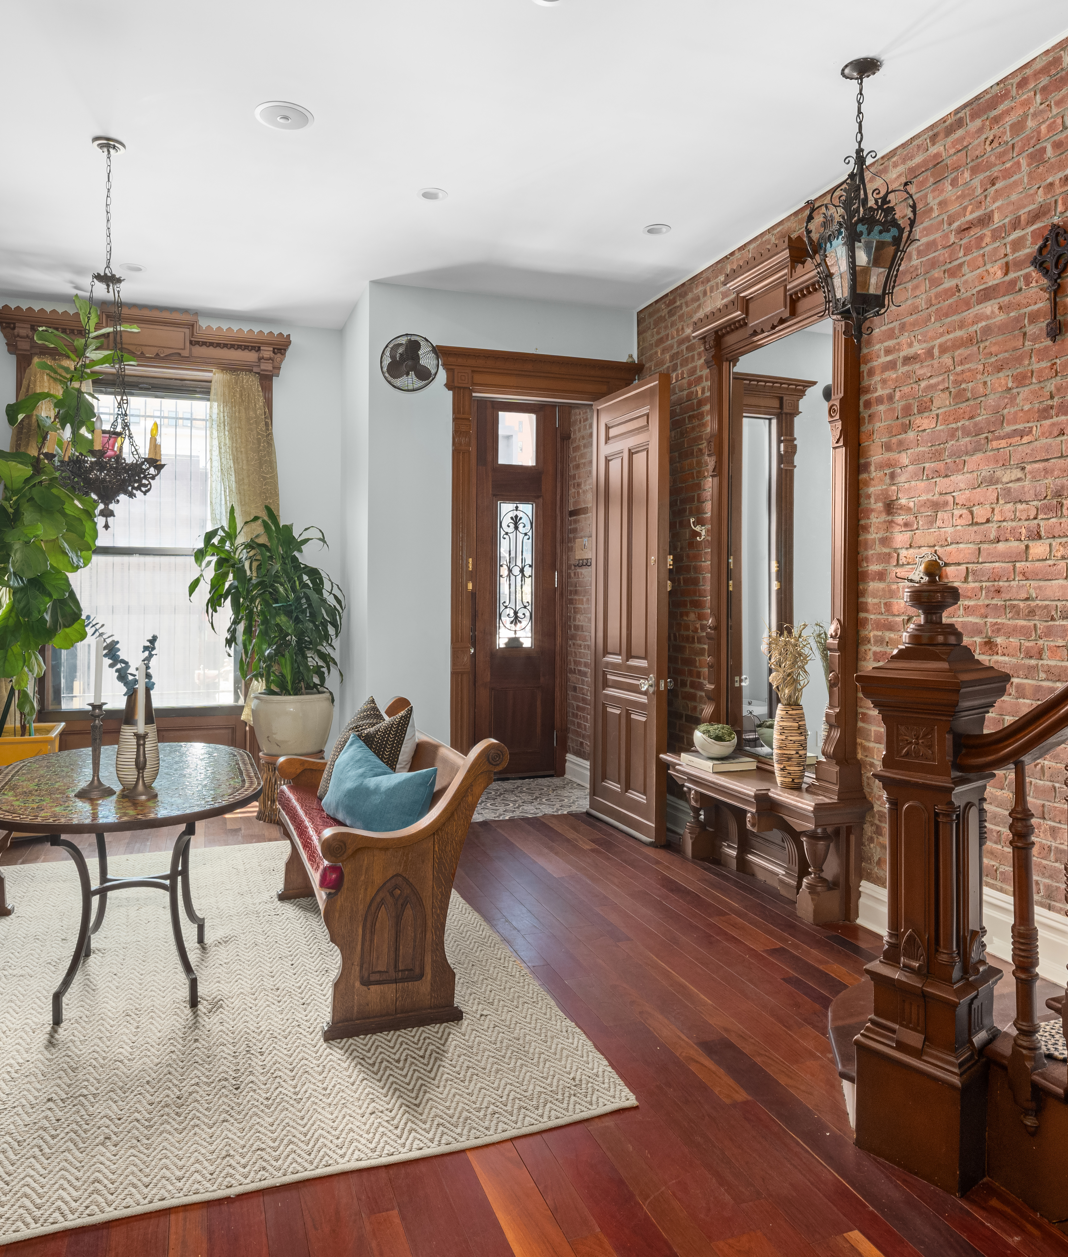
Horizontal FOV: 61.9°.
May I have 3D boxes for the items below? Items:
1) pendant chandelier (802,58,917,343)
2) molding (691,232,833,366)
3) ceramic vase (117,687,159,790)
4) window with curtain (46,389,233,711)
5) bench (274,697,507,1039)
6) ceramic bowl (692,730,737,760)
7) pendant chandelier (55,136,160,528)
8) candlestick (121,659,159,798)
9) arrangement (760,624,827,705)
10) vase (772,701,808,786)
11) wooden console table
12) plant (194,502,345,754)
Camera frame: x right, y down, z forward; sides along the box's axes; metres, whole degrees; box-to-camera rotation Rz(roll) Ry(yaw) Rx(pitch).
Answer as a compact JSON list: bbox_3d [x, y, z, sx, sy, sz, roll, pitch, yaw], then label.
[{"bbox_3d":[1.125,-1.477,3.076,0.300,0.980,0.300,0,2,-21],"label":"pendant chandelier"},{"bbox_3d":[1.156,-1.634,4.410,0.180,0.380,1.260,-1,2,-21],"label":"molding"},{"bbox_3d":[-1.400,0.390,3.156,0.157,0.342,0.157,-1,2,-21],"label":"ceramic vase"},{"bbox_3d":[-2.573,-0.522,5.857,1.155,2.125,0.160,0,2,-21],"label":"window with curtain"},{"bbox_3d":[-0.648,0.816,3.626,0.635,0.925,1.485,0,2,-21],"label":"bench"},{"bbox_3d":[0.967,0.611,4.751,0.230,0.145,0.230,0,2,0],"label":"ceramic bowl"},{"bbox_3d":[-1.834,-1.275,3.856,0.460,1.624,0.460,-1,2,-21],"label":"pendant chandelier"},{"bbox_3d":[-1.348,0.334,3.040,0.123,0.463,0.123,-1,2,-21],"label":"candlestick"},{"bbox_3d":[1.177,0.163,4.063,0.230,0.370,0.240,0,2,-21],"label":"arrangement"},{"bbox_3d":[1.205,0.547,4.186,0.165,0.388,0.165,-1,2,-21],"label":"vase"},{"bbox_3d":[1.040,0.988,4.409,0.310,0.540,1.380,0,2,-21],"label":"wooden console table"},{"bbox_3d":[-1.673,0.006,5.612,0.920,1.570,0.880,0,2,-21],"label":"plant"}]

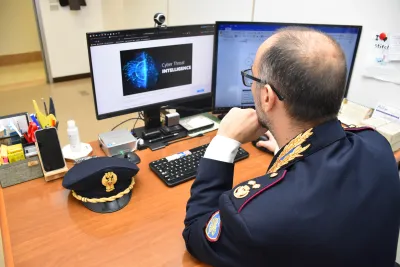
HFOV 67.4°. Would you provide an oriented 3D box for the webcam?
[{"bbox_3d":[-0.145,-0.422,1.125,0.047,0.055,0.050,-16,32,-33],"label":"webcam"}]

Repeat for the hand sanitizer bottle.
[{"bbox_3d":[-0.485,0.011,1.157,0.041,0.125,0.041,-9,29,-23],"label":"hand sanitizer bottle"}]

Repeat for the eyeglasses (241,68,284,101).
[{"bbox_3d":[0.191,-0.118,0.698,0.144,0.048,0.144,-10,24,-30],"label":"eyeglasses"}]

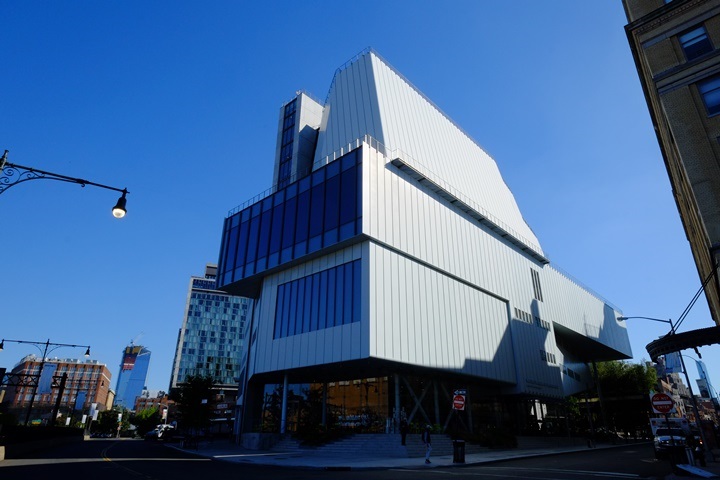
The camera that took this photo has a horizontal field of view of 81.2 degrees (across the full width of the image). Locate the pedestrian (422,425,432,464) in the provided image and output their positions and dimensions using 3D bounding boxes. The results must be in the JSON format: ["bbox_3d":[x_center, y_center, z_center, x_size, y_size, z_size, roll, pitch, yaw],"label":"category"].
[{"bbox_3d":[3.432,10.346,21.402,0.420,1.802,0.520,0,-23,1],"label":"pedestrian"}]

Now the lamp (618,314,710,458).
[{"bbox_3d":[18.970,8.951,26.467,3.105,8.727,0.400,-20,-31,39],"label":"lamp"}]

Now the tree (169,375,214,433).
[{"bbox_3d":[-14.976,15.030,37.414,3.602,5.714,3.602,9,-25,-18],"label":"tree"}]

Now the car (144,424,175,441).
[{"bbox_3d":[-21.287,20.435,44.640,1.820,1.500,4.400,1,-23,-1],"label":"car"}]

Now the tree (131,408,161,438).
[{"bbox_3d":[-33.951,28.576,66.564,4.156,3.904,4.156,11,-26,-23],"label":"tree"}]

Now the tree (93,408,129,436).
[{"bbox_3d":[-36.832,26.842,62.064,4.537,3.454,4.537,13,-26,-26],"label":"tree"}]

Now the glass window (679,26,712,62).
[{"bbox_3d":[18.595,-10.865,23.304,1.190,1.855,0.150,-20,-31,39],"label":"glass window"}]

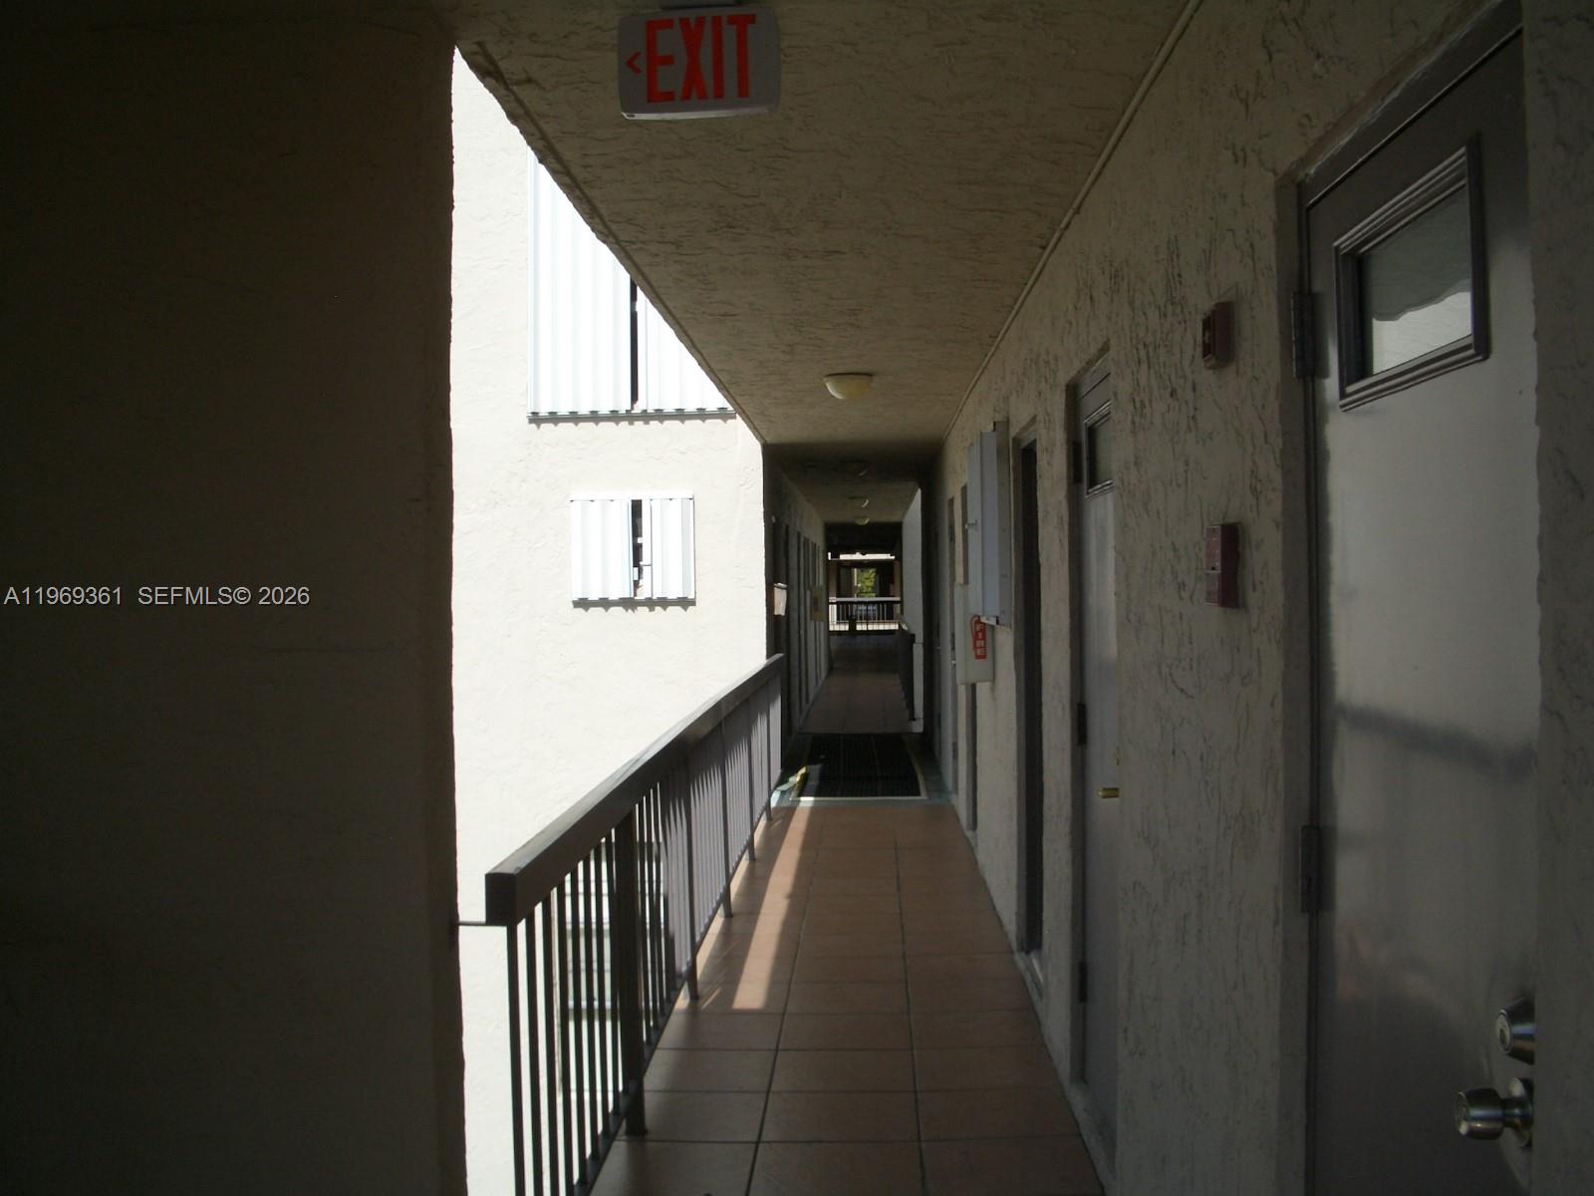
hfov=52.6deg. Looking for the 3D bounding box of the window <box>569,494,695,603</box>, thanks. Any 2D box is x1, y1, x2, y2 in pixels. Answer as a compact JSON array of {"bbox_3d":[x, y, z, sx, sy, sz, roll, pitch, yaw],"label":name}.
[{"bbox_3d":[-1.253,-0.375,12.284,0.950,0.830,0.100,-1,1,3],"label":"window"}]

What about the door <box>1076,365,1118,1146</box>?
[{"bbox_3d":[0.858,0.447,4.372,0.055,2.040,0.830,-1,1,3],"label":"door"}]

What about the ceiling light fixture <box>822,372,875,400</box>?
[{"bbox_3d":[0.266,-1.084,8.264,0.250,0.115,0.250,-1,1,3],"label":"ceiling light fixture"}]

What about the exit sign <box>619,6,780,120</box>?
[{"bbox_3d":[-0.176,-0.980,2.970,0.296,0.184,0.042,-1,1,7],"label":"exit sign"}]

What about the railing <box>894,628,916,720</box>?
[{"bbox_3d":[1.573,0.825,23.965,0.090,1.000,11.300,-1,1,3],"label":"railing"}]

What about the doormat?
[{"bbox_3d":[0.568,1.435,13.907,0.870,0.020,4.200,-1,1,3],"label":"doormat"}]

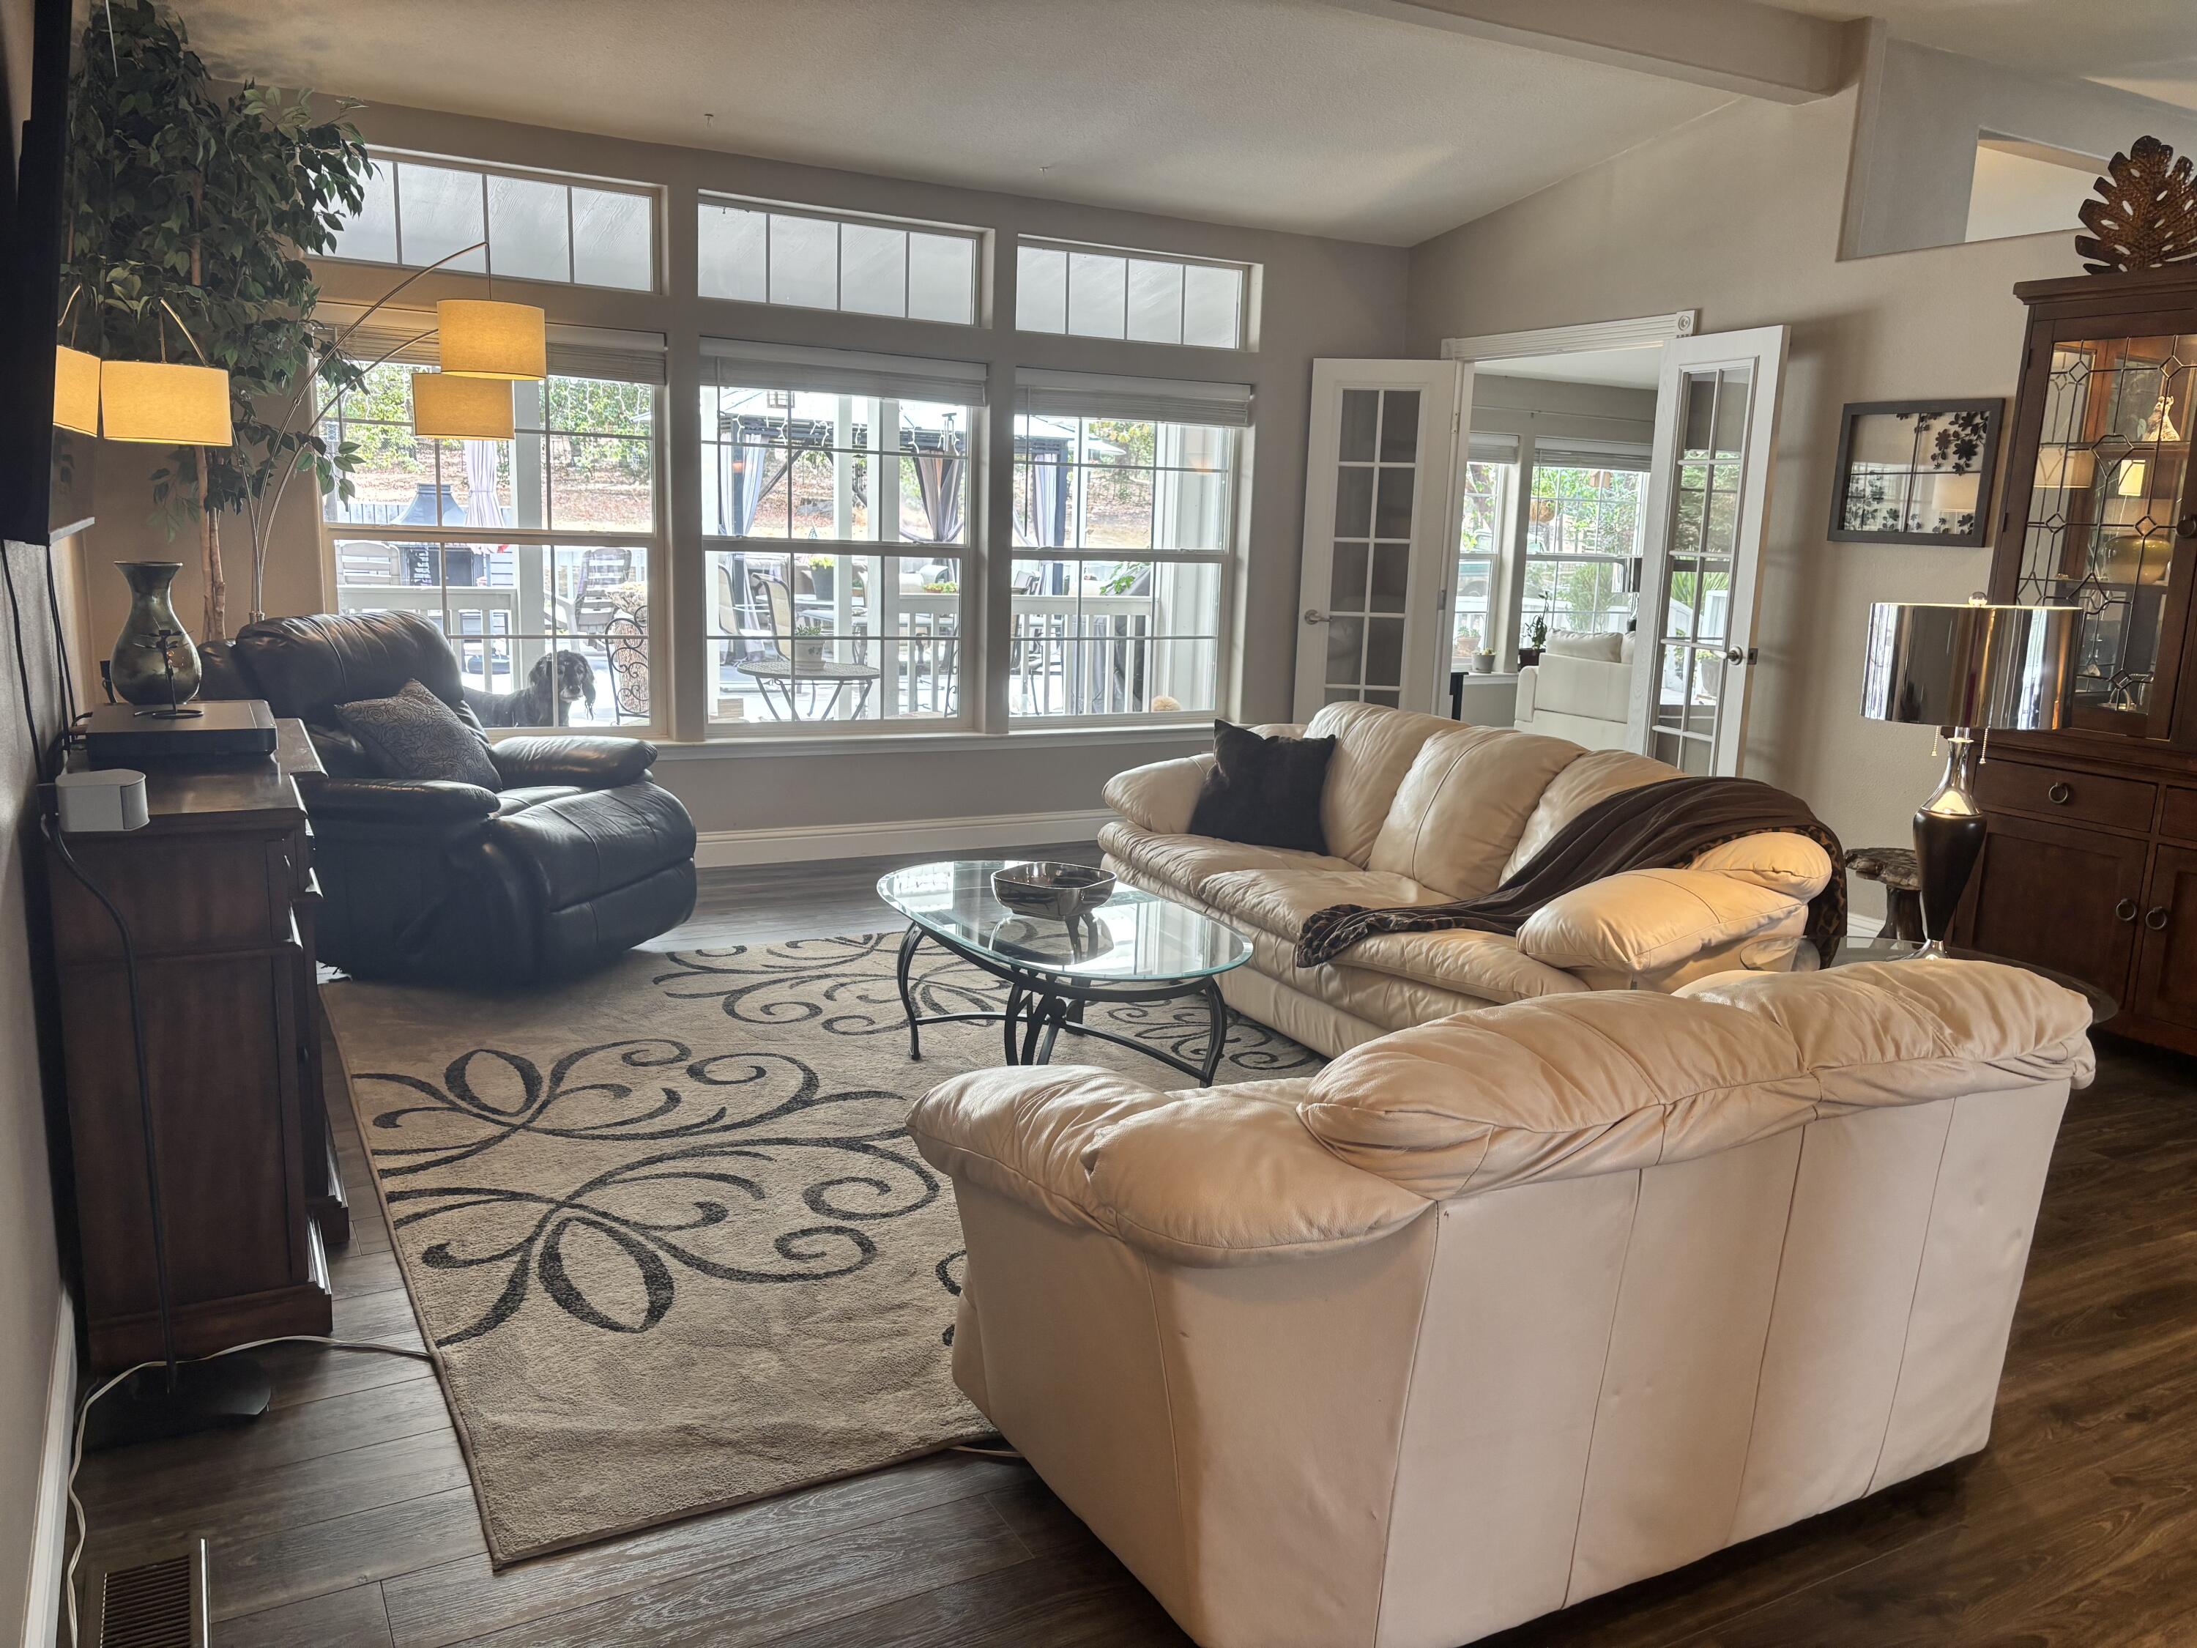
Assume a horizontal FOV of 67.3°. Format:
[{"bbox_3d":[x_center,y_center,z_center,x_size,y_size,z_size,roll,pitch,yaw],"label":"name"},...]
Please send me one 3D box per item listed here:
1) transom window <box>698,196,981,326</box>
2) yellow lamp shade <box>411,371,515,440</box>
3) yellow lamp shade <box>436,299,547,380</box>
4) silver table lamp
[{"bbox_3d":[-0.965,-2.117,6.258,1.163,0.368,0.080,-4,12,-29],"label":"transom window"},{"bbox_3d":[-1.900,-1.249,4.947,0.280,0.185,0.280,-4,12,-29],"label":"yellow lamp shade"},{"bbox_3d":[-1.846,-1.471,5.018,0.302,0.212,0.302,-4,12,-29],"label":"yellow lamp shade"},{"bbox_3d":[1.665,-0.069,3.220,0.362,0.750,0.362,-4,12,-29],"label":"silver table lamp"}]

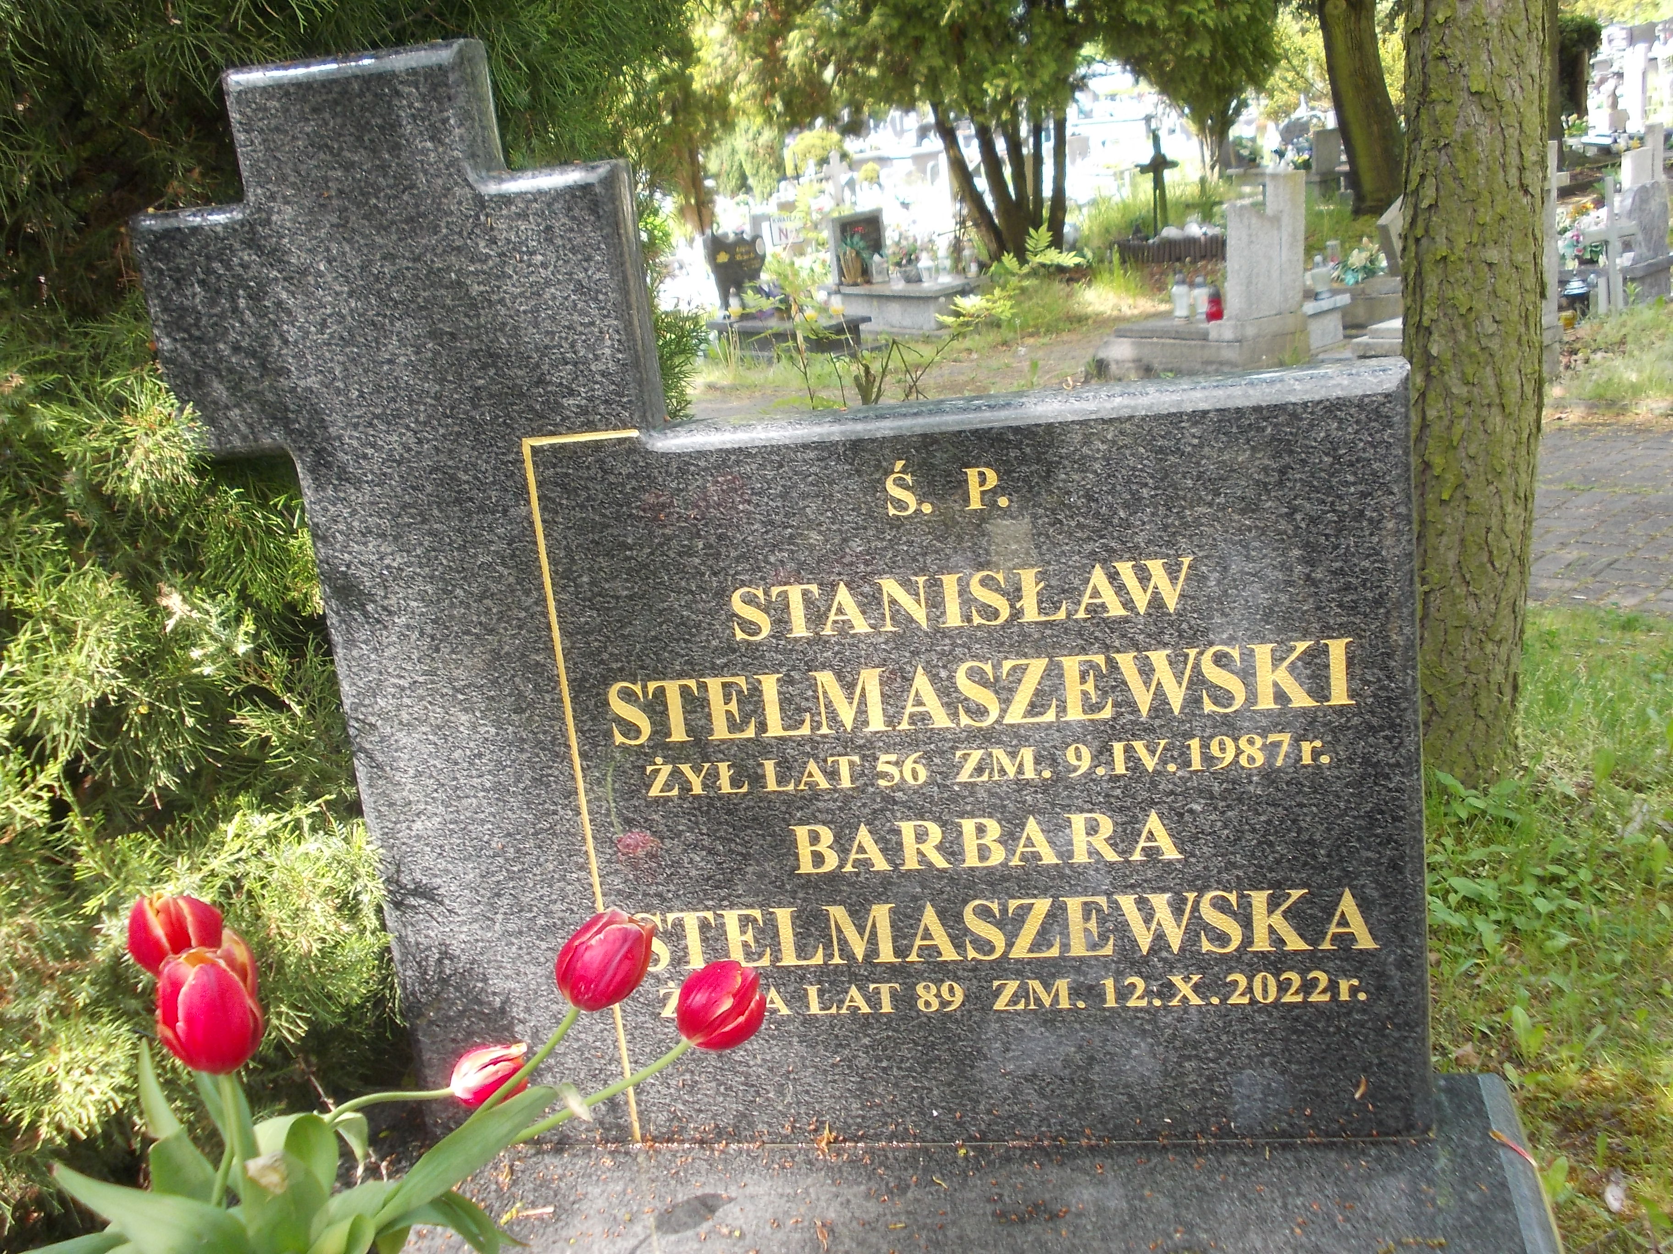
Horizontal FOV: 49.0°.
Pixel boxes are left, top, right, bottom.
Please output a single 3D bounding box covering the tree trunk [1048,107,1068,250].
[{"bbox_3d":[1.942,-3.918,16.145,0.125,1.206,0.125,0,15,-2],"label":"tree trunk"}]

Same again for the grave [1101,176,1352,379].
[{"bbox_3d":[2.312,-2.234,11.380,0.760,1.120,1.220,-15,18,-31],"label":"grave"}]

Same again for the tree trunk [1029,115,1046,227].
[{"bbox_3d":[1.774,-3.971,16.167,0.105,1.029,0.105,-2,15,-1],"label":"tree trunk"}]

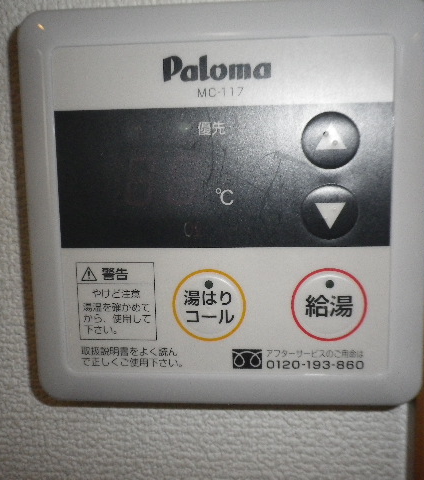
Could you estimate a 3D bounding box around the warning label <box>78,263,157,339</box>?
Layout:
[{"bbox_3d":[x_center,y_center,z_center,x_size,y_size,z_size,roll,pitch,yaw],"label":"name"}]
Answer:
[{"bbox_3d":[-0.029,0.019,0.158,0.024,0.024,0.001,0,7,5],"label":"warning label"}]

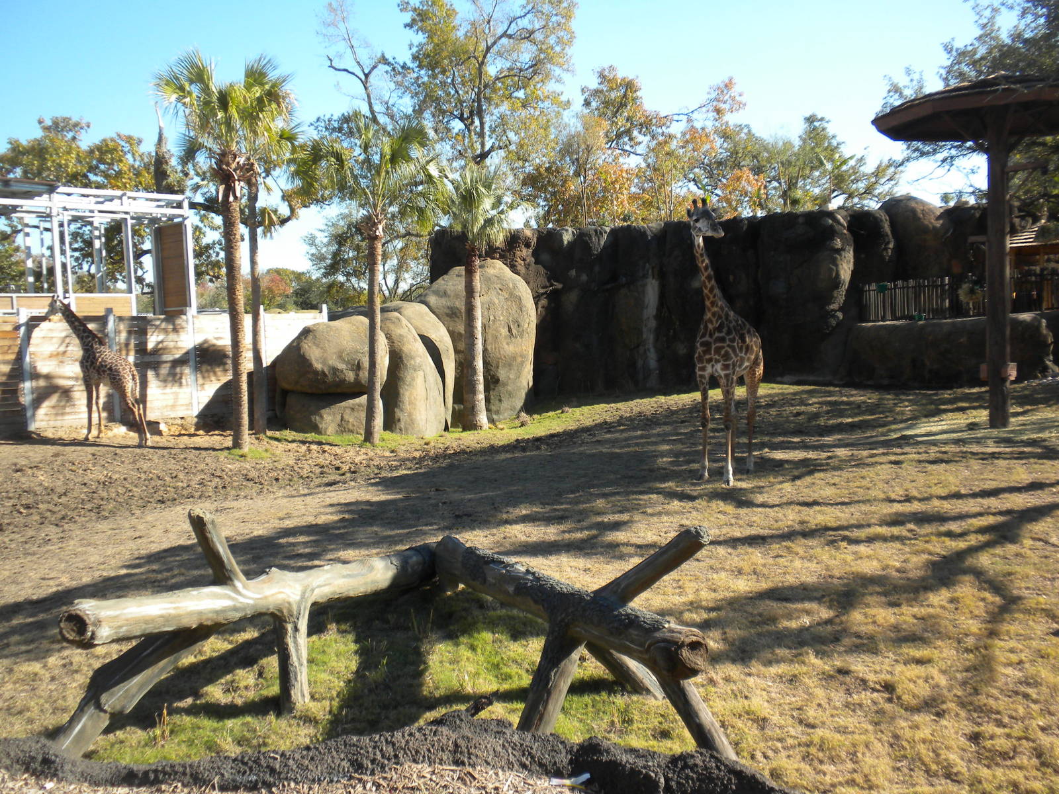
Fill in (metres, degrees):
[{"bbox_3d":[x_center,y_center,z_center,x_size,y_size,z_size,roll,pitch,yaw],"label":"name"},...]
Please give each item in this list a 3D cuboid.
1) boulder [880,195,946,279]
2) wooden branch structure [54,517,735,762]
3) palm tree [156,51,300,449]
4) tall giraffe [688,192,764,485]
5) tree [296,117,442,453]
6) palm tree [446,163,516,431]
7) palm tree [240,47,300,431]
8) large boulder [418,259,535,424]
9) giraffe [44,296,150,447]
[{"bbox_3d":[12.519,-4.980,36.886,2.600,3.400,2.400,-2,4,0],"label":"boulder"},{"bbox_3d":[-0.568,1.406,7.436,4.000,1.250,2.150,-1,4,16],"label":"wooden branch structure"},{"bbox_3d":[-6.468,-3.154,24.216,3.000,8.500,3.000,-2,4,0],"label":"palm tree"},{"bbox_3d":[2.882,-0.912,16.960,0.750,4.200,1.950,0,4,31],"label":"tall giraffe"},{"bbox_3d":[-3.303,-2.609,24.360,3.200,7.200,3.200,-2,4,0],"label":"tree"},{"bbox_3d":[-1.141,-2.309,25.796,2.000,6.100,2.000,-2,4,0],"label":"palm tree"},{"bbox_3d":[-6.160,-3.552,26.303,2.200,8.900,2.200,-2,4,0],"label":"palm tree"},{"bbox_3d":[-1.258,-1.477,28.261,3.000,4.150,2.500,-2,4,0],"label":"large boulder"},{"bbox_3d":[-10.285,-0.666,26.686,2.500,3.400,0.600,-2,4,6],"label":"giraffe"}]

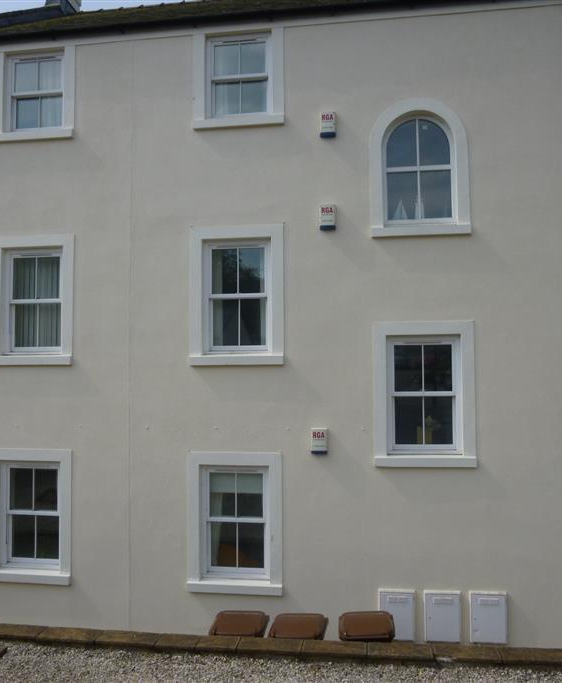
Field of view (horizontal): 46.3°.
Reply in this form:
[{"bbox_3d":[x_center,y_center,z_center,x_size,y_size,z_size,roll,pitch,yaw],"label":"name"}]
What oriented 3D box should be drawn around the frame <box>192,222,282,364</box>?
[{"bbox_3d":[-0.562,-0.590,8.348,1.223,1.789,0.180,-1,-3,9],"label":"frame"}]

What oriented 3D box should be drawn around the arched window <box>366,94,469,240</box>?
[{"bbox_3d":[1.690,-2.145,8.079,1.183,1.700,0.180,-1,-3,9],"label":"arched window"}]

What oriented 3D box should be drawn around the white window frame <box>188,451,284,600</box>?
[{"bbox_3d":[-0.581,2.255,8.201,1.207,1.727,0.180,-1,-3,9],"label":"white window frame"}]

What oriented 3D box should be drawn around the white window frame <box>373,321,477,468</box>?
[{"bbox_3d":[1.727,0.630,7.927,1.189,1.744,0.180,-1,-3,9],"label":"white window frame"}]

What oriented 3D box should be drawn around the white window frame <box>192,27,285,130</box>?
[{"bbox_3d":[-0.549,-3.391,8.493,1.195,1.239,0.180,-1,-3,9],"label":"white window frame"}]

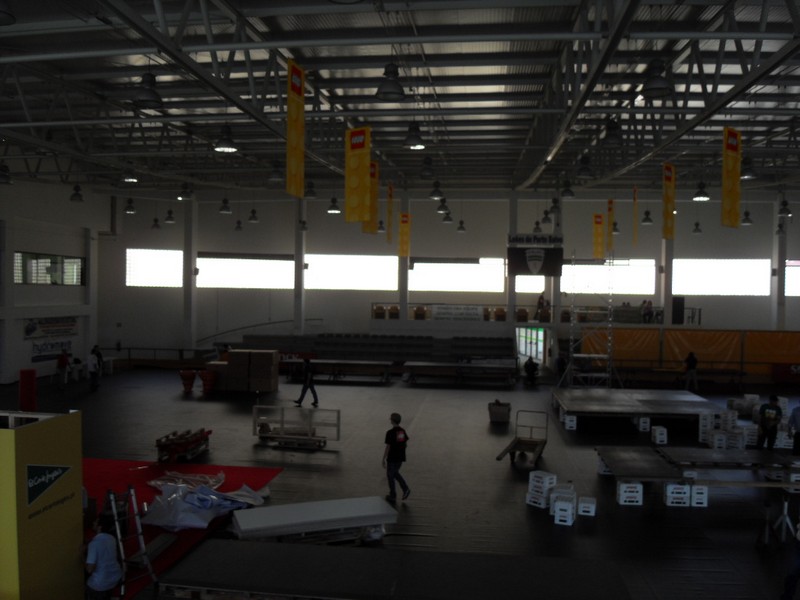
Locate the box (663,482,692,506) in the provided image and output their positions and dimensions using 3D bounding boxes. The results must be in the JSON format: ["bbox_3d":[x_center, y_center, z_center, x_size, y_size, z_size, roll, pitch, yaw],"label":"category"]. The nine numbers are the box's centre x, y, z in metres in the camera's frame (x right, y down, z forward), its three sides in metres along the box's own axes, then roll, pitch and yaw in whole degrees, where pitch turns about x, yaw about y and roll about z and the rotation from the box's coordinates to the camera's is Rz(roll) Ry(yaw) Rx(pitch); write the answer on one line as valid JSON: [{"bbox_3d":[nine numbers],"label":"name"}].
[{"bbox_3d":[5.446,3.823,12.748,0.460,0.430,0.330,1,1,7],"label":"box"}]

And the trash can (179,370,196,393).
[{"bbox_3d":[-8.112,3.122,24.806,0.680,0.780,0.680,0,1,-18],"label":"trash can"}]

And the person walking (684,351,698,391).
[{"bbox_3d":[12.084,3.021,26.841,0.520,1.690,0.420,0,1,-20],"label":"person walking"}]

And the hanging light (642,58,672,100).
[{"bbox_3d":[3.195,-2.776,7.987,0.390,0.440,0.390,1,1,0],"label":"hanging light"}]

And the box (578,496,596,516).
[{"bbox_3d":[3.536,3.900,12.238,0.310,0.215,0.460,1,1,14],"label":"box"}]

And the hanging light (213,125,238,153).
[{"bbox_3d":[-3.362,-3.154,12.549,0.450,0.480,0.450,1,1,0],"label":"hanging light"}]

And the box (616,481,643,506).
[{"bbox_3d":[4.555,3.809,12.797,0.460,0.430,0.330,1,1,7],"label":"box"}]

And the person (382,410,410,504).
[{"bbox_3d":[-0.056,3.084,12.696,0.520,1.750,0.500,2,2,44],"label":"person"}]

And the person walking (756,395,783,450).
[{"bbox_3d":[8.950,3.164,15.628,0.540,1.720,0.360,1,1,28],"label":"person walking"}]

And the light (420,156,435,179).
[{"bbox_3d":[0.825,-3.909,19.062,0.490,0.590,0.490,1,0,7],"label":"light"}]

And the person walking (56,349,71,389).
[{"bbox_3d":[-12.688,2.628,24.400,0.380,1.620,0.500,2,2,26],"label":"person walking"}]

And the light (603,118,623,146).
[{"bbox_3d":[4.831,-3.812,14.711,0.490,0.590,0.490,1,0,7],"label":"light"}]

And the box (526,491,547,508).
[{"bbox_3d":[2.725,3.877,12.636,0.310,0.210,0.460,0,2,-43],"label":"box"}]

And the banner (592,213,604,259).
[{"bbox_3d":[8.721,-2.804,28.400,0.510,2.000,0.030,1,1,14],"label":"banner"}]

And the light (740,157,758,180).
[{"bbox_3d":[9.652,-3.678,17.922,0.490,0.590,0.490,1,0,7],"label":"light"}]

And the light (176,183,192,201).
[{"bbox_3d":[-6.682,-3.395,20.210,0.450,0.480,0.450,1,1,0],"label":"light"}]

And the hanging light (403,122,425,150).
[{"bbox_3d":[0.326,-3.892,15.292,0.490,0.590,0.490,1,0,7],"label":"hanging light"}]

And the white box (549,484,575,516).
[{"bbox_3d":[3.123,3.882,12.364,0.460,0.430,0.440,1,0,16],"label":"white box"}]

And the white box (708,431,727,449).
[{"bbox_3d":[8.554,3.784,17.437,0.320,0.420,0.460,1,1,7],"label":"white box"}]

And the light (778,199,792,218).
[{"bbox_3d":[12.211,-2.884,20.515,0.390,0.440,0.390,1,1,0],"label":"light"}]

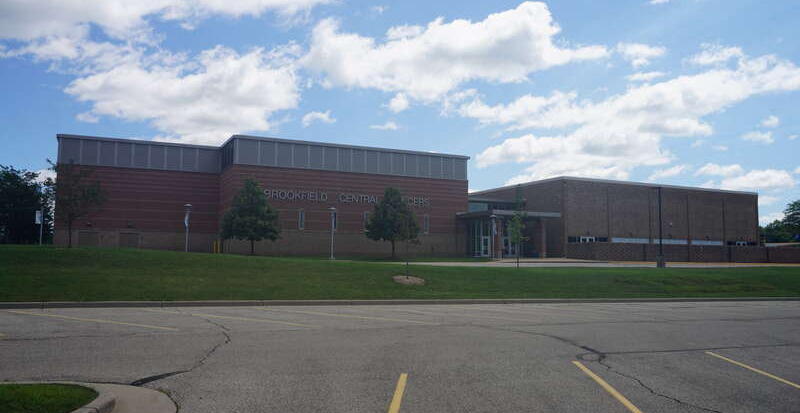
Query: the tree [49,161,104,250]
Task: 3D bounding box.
[{"bbox_3d":[-19.699,-0.122,38.000,3.400,5.350,3.300,2,-4,-27],"label":"tree"}]

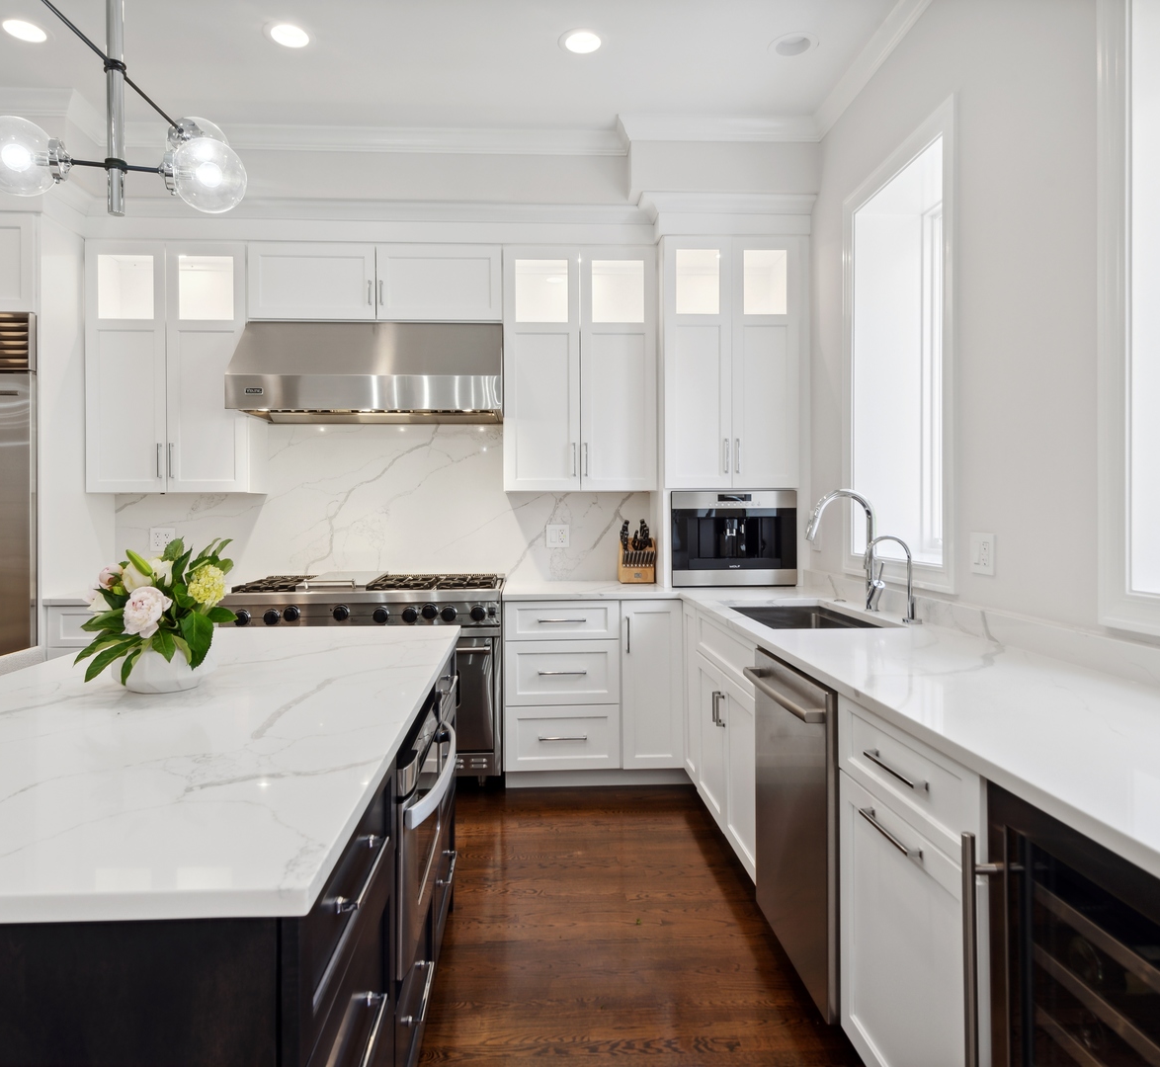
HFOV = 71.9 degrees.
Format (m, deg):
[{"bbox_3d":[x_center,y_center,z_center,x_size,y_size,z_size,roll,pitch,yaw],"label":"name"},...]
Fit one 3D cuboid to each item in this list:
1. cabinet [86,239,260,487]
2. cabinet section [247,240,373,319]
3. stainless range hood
[{"bbox_3d":[-1.967,-0.796,3.948,0.741,1.198,0.322,0,1,-4],"label":"cabinet"},{"bbox_3d":[-1.298,-1.216,4.010,0.599,0.368,0.340,0,1,-3],"label":"cabinet section"},{"bbox_3d":[-0.971,-0.791,3.853,1.204,0.458,0.641,0,1,-4],"label":"stainless range hood"}]

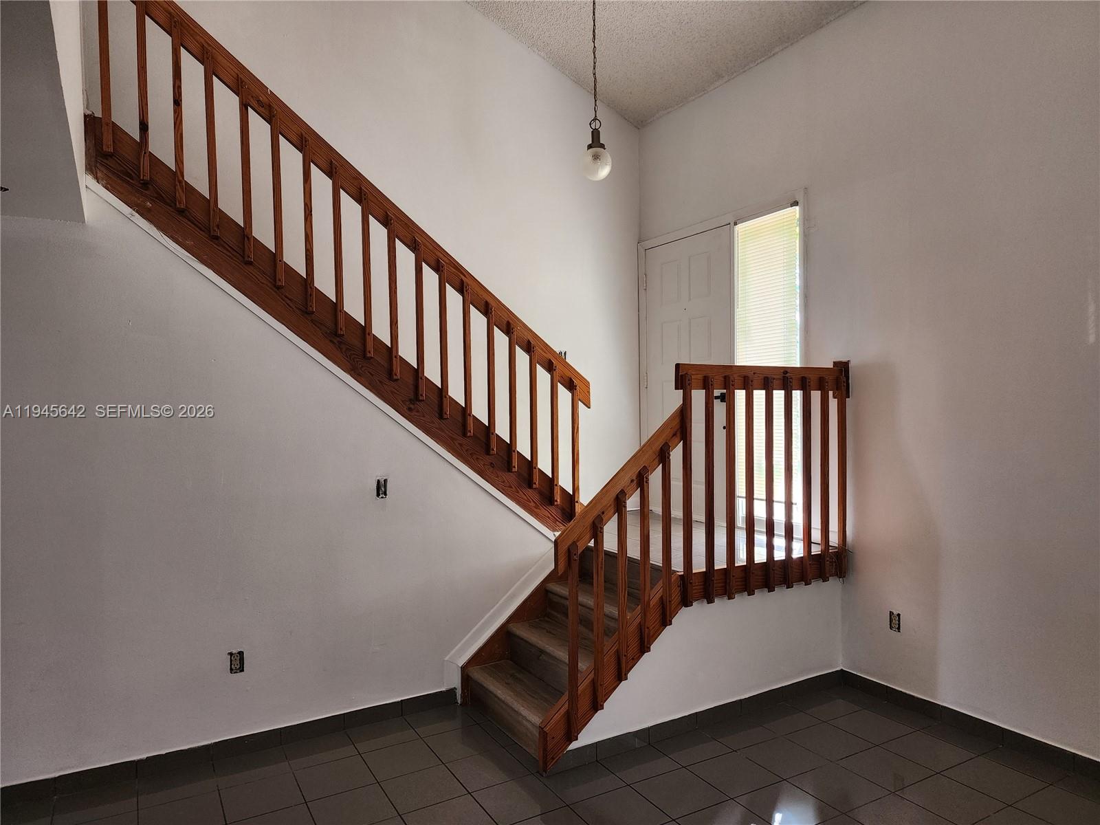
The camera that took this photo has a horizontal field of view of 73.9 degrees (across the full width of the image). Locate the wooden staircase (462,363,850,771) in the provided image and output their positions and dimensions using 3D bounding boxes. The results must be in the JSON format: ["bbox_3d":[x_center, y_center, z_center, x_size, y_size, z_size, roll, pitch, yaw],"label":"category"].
[{"bbox_3d":[0.596,0.663,4.069,1.982,1.842,0.985,-1,1,-30],"label":"wooden staircase"}]

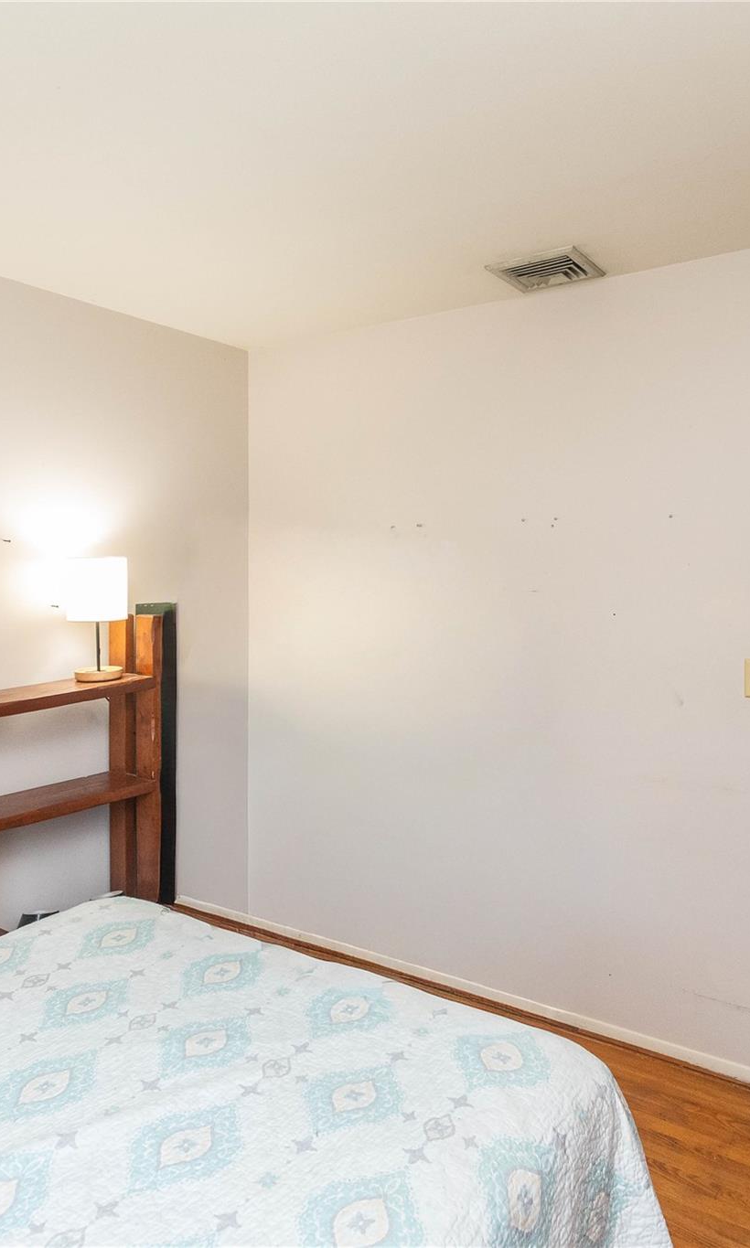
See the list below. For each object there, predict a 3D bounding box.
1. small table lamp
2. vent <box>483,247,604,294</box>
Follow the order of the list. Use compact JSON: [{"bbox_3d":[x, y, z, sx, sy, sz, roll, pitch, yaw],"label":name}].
[{"bbox_3d":[-0.870,-0.016,2.455,0.190,0.395,0.190,2,4,38],"label":"small table lamp"},{"bbox_3d":[0.520,-1.062,2.360,0.275,0.025,0.260,2,4,34],"label":"vent"}]

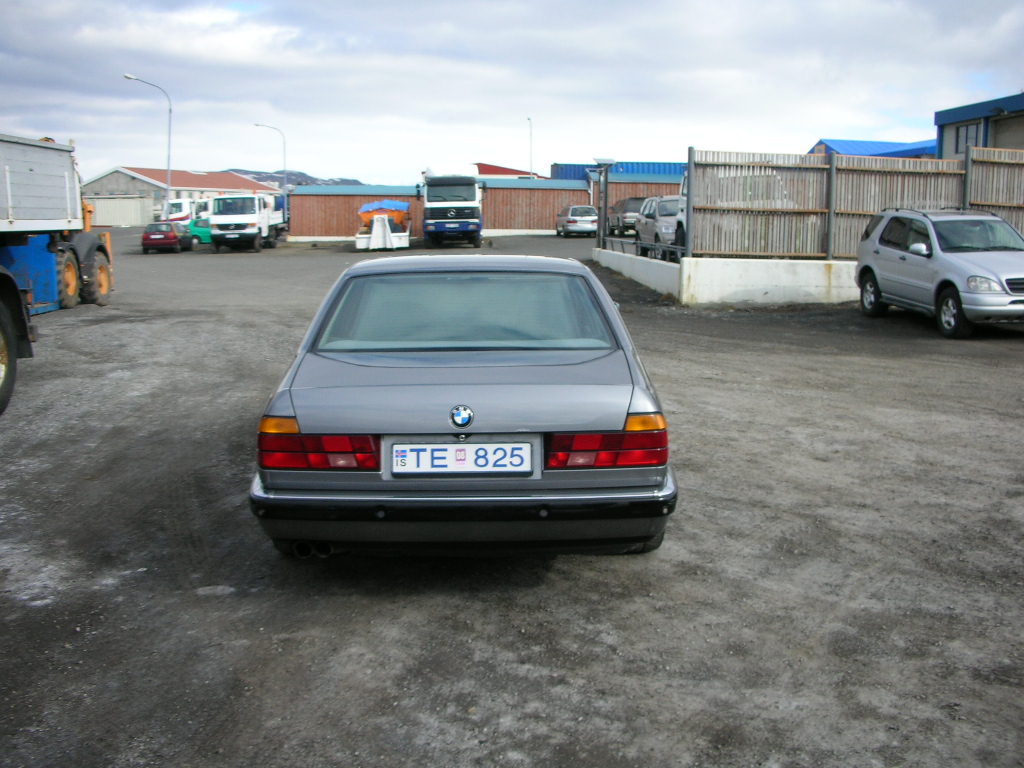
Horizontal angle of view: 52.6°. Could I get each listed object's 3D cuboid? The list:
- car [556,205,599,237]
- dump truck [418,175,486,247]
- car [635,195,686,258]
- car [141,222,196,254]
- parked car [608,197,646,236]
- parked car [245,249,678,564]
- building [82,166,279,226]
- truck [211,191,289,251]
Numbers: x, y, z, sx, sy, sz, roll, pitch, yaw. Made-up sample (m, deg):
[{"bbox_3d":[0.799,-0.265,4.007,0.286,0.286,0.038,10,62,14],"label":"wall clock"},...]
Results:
[{"bbox_3d":[3.114,-7.503,47.654,1.710,1.440,4.450,0,9,-2],"label":"car"},{"bbox_3d":[-2.795,-8.222,49.444,2.500,3.150,7.500,0,9,-3],"label":"dump truck"},{"bbox_3d":[4.713,-4.418,29.093,1.780,1.720,4.500,0,9,-3],"label":"car"},{"bbox_3d":[-16.368,-7.012,49.188,1.670,1.420,3.900,-1,9,-8],"label":"car"},{"bbox_3d":[5.721,-7.806,48.478,1.780,1.750,4.500,0,9,-3],"label":"parked car"},{"bbox_3d":[-0.229,-0.084,6.263,1.845,1.410,4.910,0,9,-1],"label":"parked car"},{"bbox_3d":[-45.658,-25.763,142.630,15.730,7.722,22.360,5,10,24],"label":"building"},{"bbox_3d":[-12.485,-7.679,49.226,2.200,2.650,6.000,0,9,-1],"label":"truck"}]

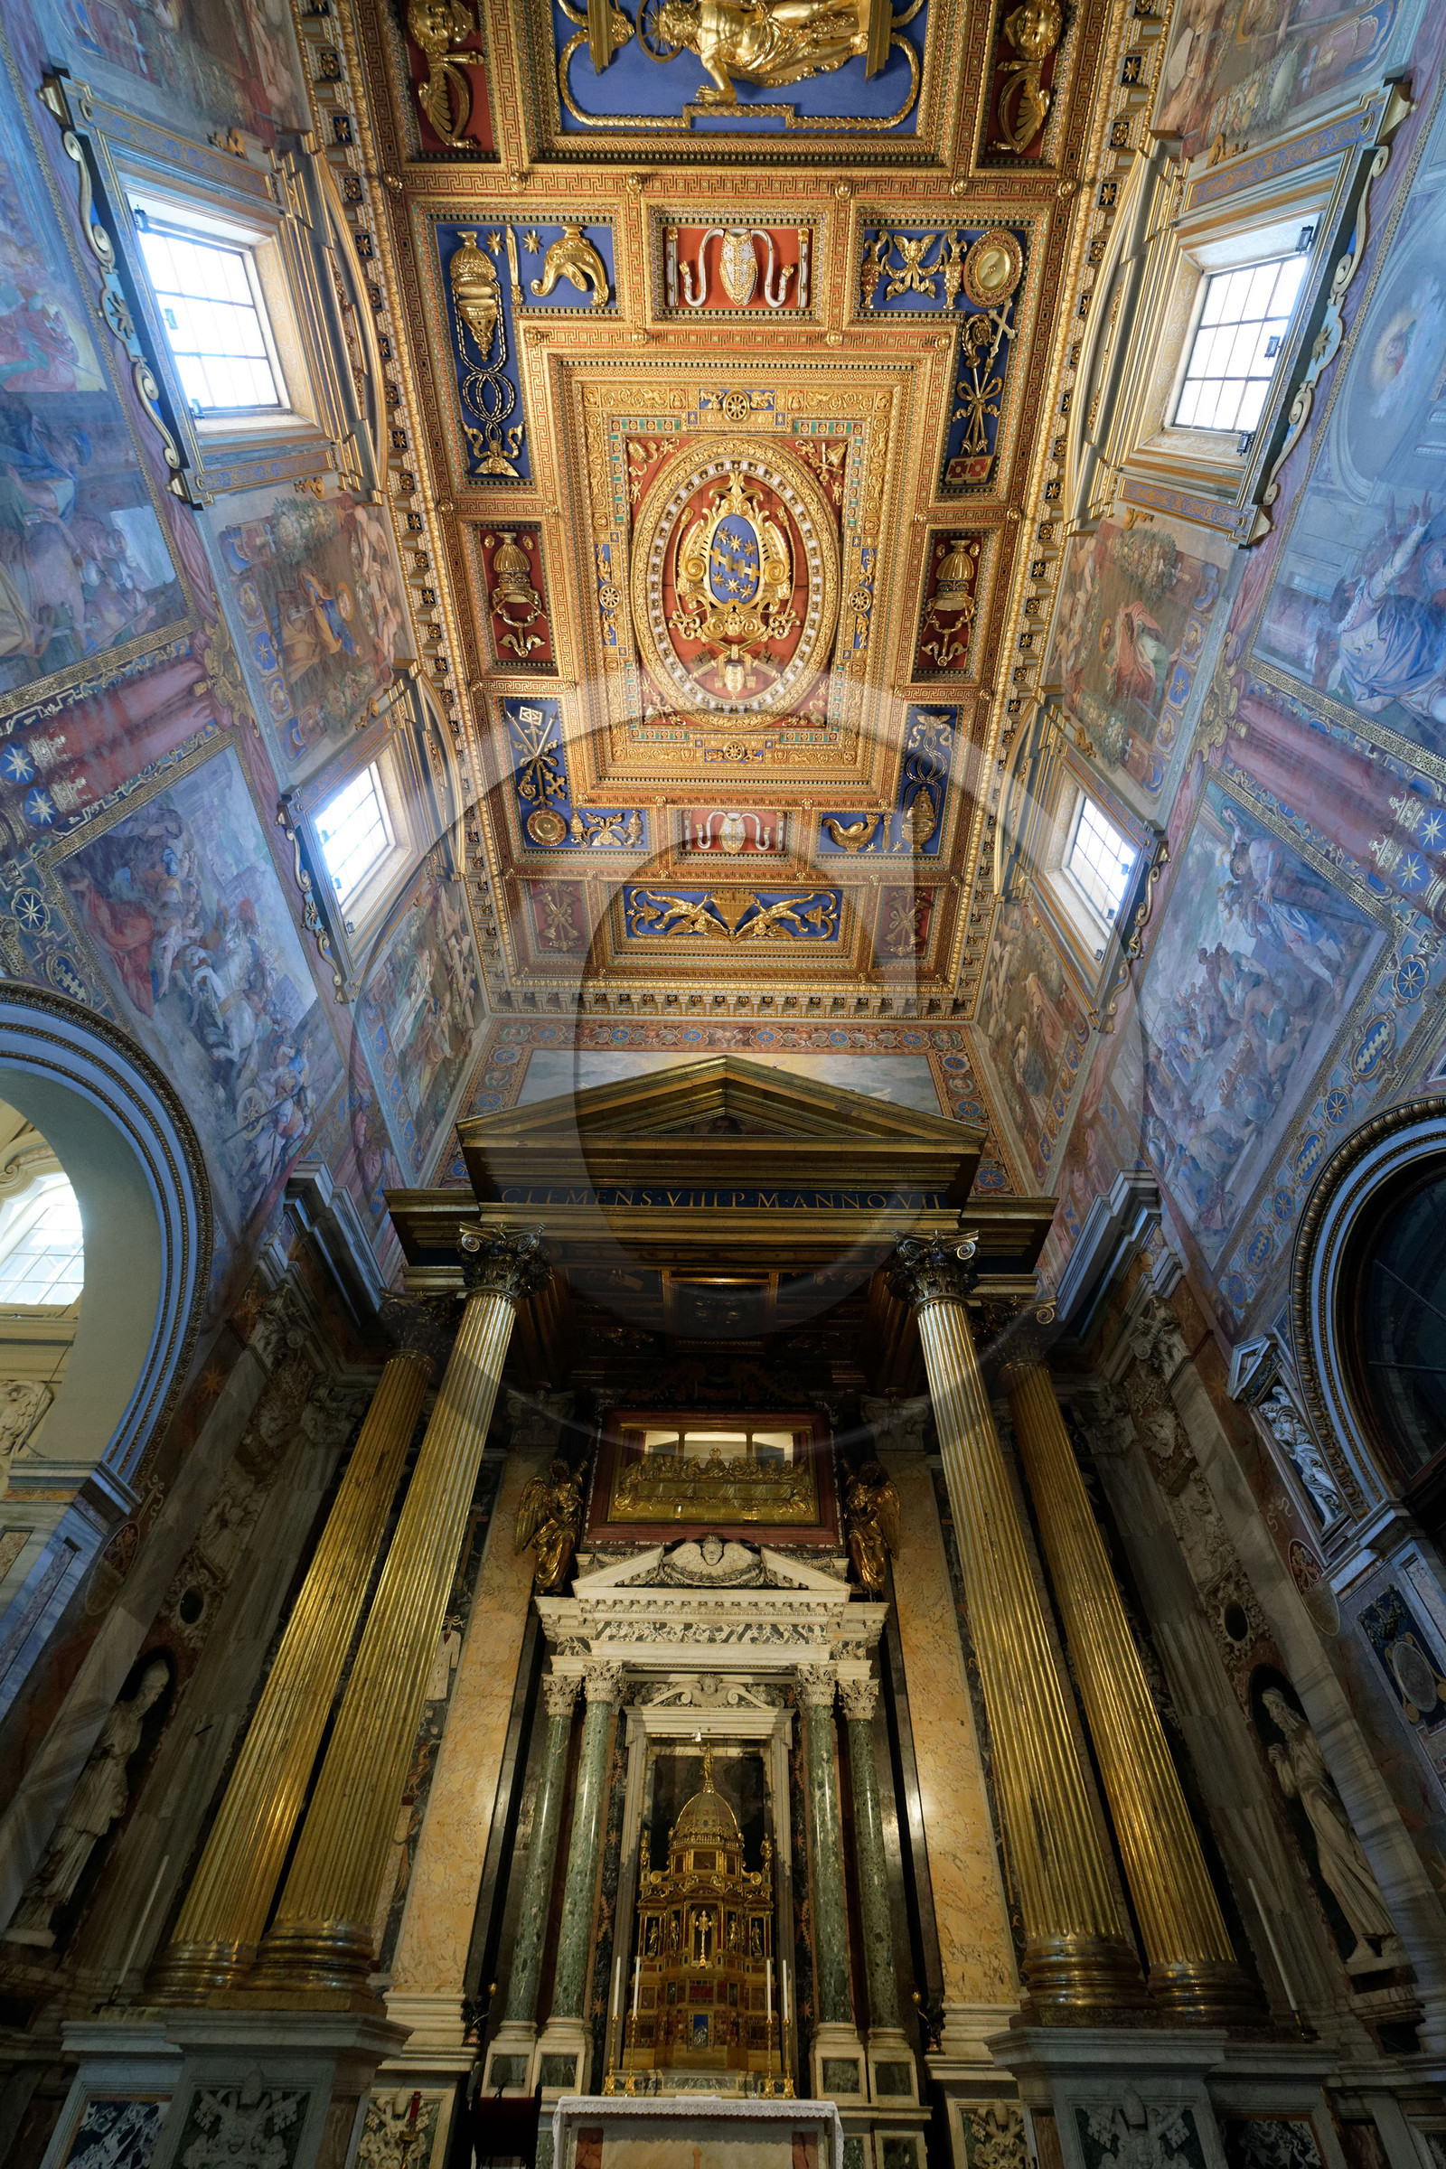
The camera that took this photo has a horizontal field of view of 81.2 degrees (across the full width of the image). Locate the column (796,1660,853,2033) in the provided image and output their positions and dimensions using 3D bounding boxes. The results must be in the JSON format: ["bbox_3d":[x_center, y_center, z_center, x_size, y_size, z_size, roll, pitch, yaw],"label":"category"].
[{"bbox_3d":[1.203,8.710,9.875,0.480,3.170,0.480,1,-50,0],"label":"column"}]

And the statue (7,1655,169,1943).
[{"bbox_3d":[-7.245,8.153,9.759,0.580,2.450,0.700,-6,-51,6],"label":"statue"}]

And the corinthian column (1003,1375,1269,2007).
[{"bbox_3d":[4.962,6.960,11.164,1.110,7.407,1.110,1,-50,0],"label":"corinthian column"}]

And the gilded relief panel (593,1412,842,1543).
[{"bbox_3d":[-0.127,7.436,15.943,4.468,2.491,0.400,1,-50,0],"label":"gilded relief panel"}]

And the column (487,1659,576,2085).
[{"bbox_3d":[-2.174,9.309,10.138,0.500,3.630,0.500,1,-50,0],"label":"column"}]

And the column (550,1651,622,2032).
[{"bbox_3d":[-1.565,8.671,9.896,0.480,3.170,0.480,1,-50,0],"label":"column"}]

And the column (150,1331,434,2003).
[{"bbox_3d":[-5.223,6.826,11.231,1.110,7.431,1.110,1,-50,0],"label":"column"}]

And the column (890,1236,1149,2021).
[{"bbox_3d":[3.310,5.455,10.422,1.160,8.237,1.160,1,-50,0],"label":"column"}]

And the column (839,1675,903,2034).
[{"bbox_3d":[1.780,9.219,10.286,0.480,3.170,0.480,1,-50,0],"label":"column"}]

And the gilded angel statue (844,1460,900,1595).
[{"bbox_3d":[2.281,6.731,12.980,0.660,1.810,0.600,-23,-55,19],"label":"gilded angel statue"}]

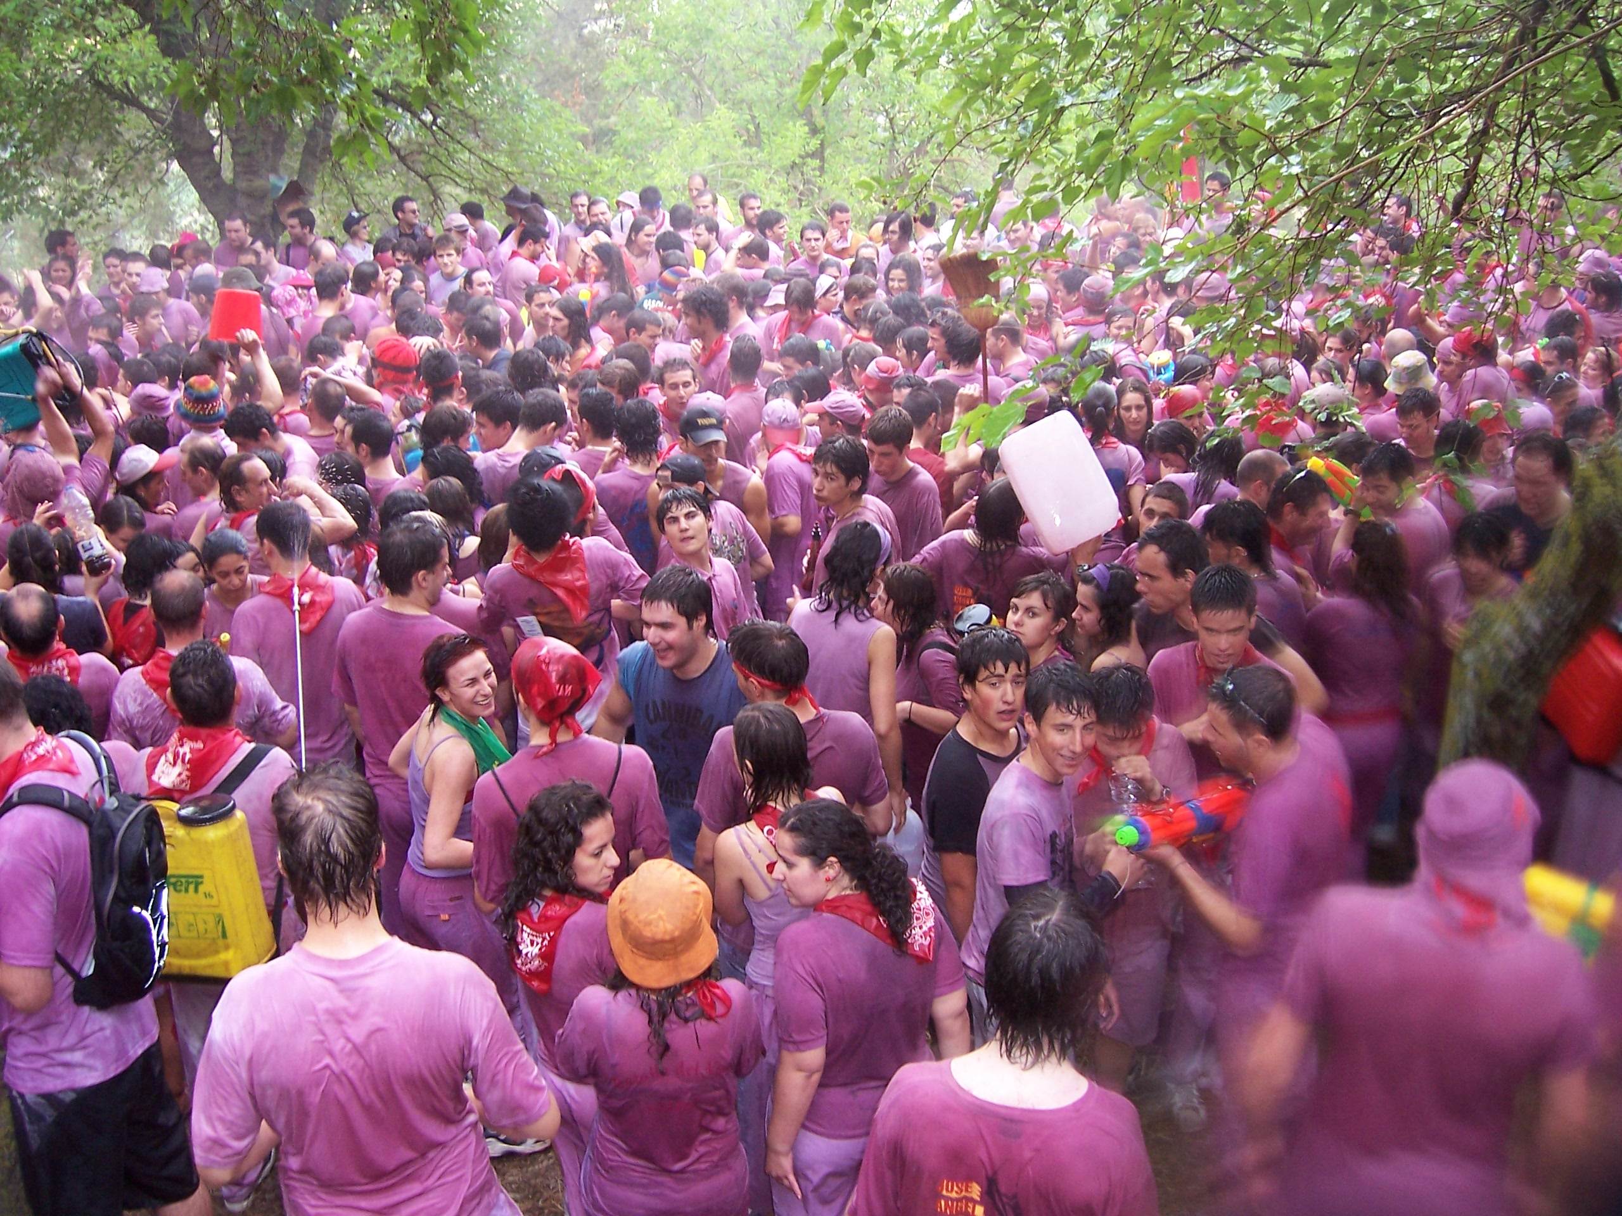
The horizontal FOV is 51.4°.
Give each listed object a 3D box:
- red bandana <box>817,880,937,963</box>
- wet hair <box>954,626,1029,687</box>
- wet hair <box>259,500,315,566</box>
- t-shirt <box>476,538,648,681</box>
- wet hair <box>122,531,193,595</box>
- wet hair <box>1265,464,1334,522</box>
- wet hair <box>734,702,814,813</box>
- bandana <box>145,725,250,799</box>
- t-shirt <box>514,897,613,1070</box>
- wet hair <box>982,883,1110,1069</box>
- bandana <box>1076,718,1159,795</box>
[{"bbox_3d":[0.125,0.599,3.250,0.210,0.150,0.180,-13,23,-33],"label":"red bandana"},{"bbox_3d":[0.440,0.121,4.080,0.180,0.175,0.205,-8,24,-21],"label":"wet hair"},{"bbox_3d":[-1.685,-0.241,5.400,0.170,0.200,0.200,-7,20,-19],"label":"wet hair"},{"bbox_3d":[-0.775,0.077,5.250,0.500,0.610,0.300,-3,20,-9],"label":"t-shirt"},{"bbox_3d":[-2.045,-0.132,5.250,0.200,0.230,0.230,16,22,26],"label":"wet hair"},{"bbox_3d":[1.535,-0.356,5.300,0.200,0.170,0.170,3,20,9],"label":"wet hair"},{"bbox_3d":[-0.085,0.343,3.850,0.175,0.235,0.200,-8,21,-21],"label":"wet hair"},{"bbox_3d":[-1.432,0.365,3.947,0.220,0.150,0.180,-5,20,-14],"label":"bandana"},{"bbox_3d":[-0.458,0.853,3.680,0.270,0.480,0.400,-16,24,-39],"label":"t-shirt"},{"bbox_3d":[0.364,0.569,2.600,0.185,0.255,0.205,3,20,8],"label":"wet hair"},{"bbox_3d":[0.756,0.360,4.150,0.230,0.170,0.200,5,19,14],"label":"bandana"}]

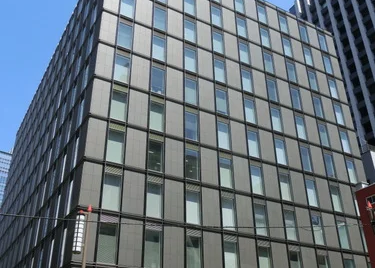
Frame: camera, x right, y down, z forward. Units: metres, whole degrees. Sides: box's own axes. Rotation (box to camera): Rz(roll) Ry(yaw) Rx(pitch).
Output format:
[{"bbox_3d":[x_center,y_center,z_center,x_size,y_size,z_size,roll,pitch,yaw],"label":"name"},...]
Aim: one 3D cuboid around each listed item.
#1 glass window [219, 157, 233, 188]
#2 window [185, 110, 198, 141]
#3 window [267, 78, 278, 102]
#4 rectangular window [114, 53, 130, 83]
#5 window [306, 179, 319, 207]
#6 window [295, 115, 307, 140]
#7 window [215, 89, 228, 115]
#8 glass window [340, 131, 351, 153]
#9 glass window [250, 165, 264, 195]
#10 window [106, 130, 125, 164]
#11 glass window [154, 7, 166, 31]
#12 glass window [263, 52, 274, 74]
[{"bbox_3d":[3.546,3.577,38.093,1.280,2.860,0.150,15,-33,-26],"label":"glass window"},{"bbox_3d":[0.392,-0.774,38.997,1.300,2.850,0.150,15,-33,-26],"label":"window"},{"bbox_3d":[9.663,-4.970,47.533,1.300,2.850,0.150,15,-33,-26],"label":"window"},{"bbox_3d":[-5.858,-5.791,37.537,1.370,2.850,0.150,15,-33,-26],"label":"rectangular window"},{"bbox_3d":[12.563,6.033,42.305,1.382,2.800,0.150,15,-33,-26],"label":"window"},{"bbox_3d":[12.791,-0.744,47.258,1.300,2.850,0.150,15,-33,-26],"label":"window"},{"bbox_3d":[3.468,-3.132,41.872,1.280,2.860,0.150,15,-33,-26],"label":"window"},{"bbox_3d":[18.833,1.094,49.690,1.280,2.860,0.150,15,-33,-26],"label":"glass window"},{"bbox_3d":[6.715,4.366,40.344,1.300,2.850,0.150,15,-33,-26],"label":"glass window"},{"bbox_3d":[-5.608,1.030,33.041,1.382,2.800,0.150,15,-33,-26],"label":"window"},{"bbox_3d":[-2.820,-11.687,42.913,1.370,2.850,0.150,15,-33,-26],"label":"glass window"},{"bbox_3d":[9.560,-8.237,49.419,1.320,2.900,0.150,15,-33,-26],"label":"glass window"}]

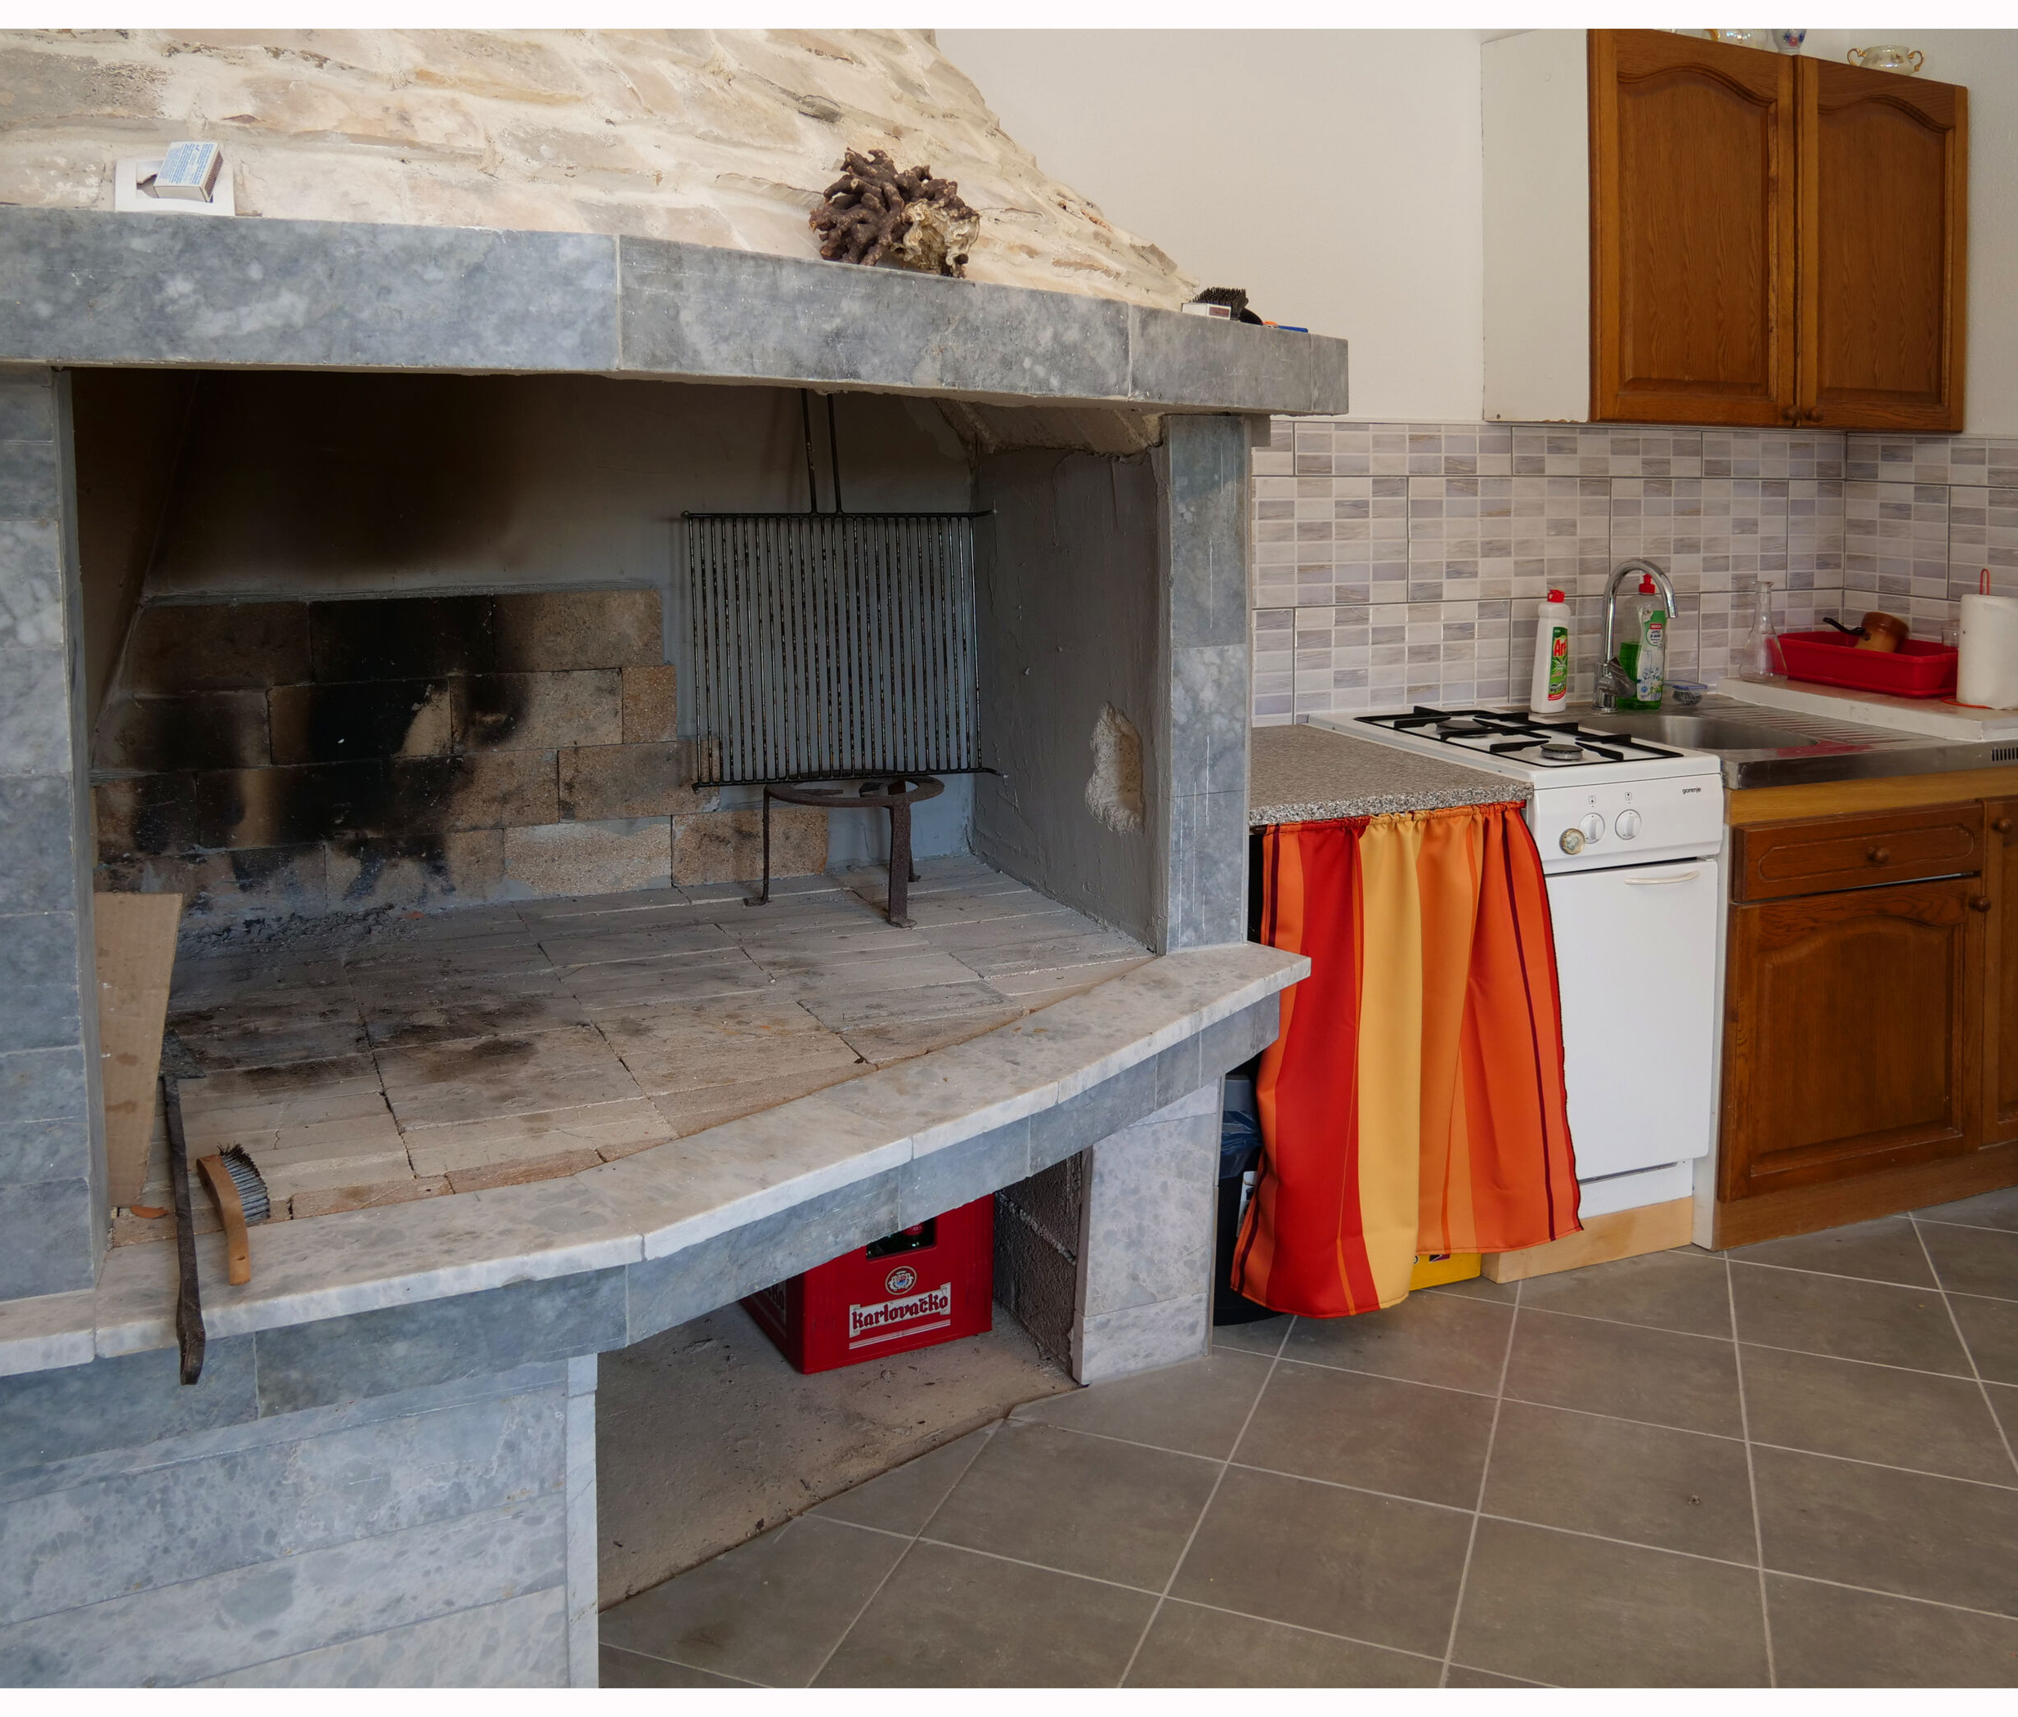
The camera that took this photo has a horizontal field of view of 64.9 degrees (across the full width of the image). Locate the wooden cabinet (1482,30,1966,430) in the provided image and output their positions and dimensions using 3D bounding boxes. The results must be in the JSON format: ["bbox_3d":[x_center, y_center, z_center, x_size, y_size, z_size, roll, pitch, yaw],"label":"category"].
[{"bbox_3d":[1.427,-1.200,3.141,0.980,0.690,0.290,-4,10,-23],"label":"wooden cabinet"}]

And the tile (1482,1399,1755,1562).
[{"bbox_3d":[0.804,0.815,2.087,0.322,0.010,0.322,3,10,22],"label":"tile"}]

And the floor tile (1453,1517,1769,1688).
[{"bbox_3d":[0.695,0.875,1.824,0.330,0.010,0.330,3,9,22],"label":"floor tile"}]

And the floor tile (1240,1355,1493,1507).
[{"bbox_3d":[0.525,0.826,2.290,0.332,0.010,0.332,4,9,22],"label":"floor tile"}]

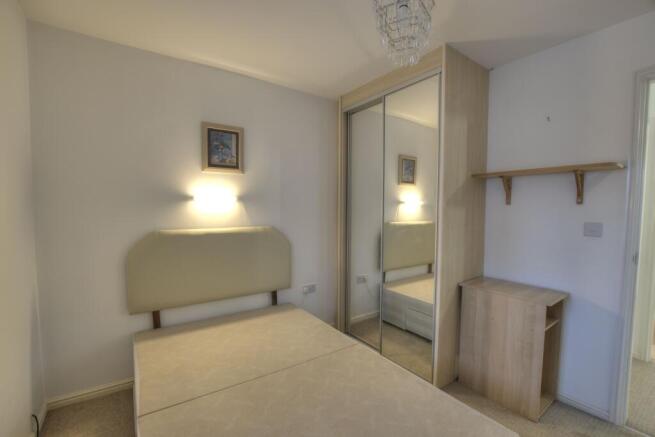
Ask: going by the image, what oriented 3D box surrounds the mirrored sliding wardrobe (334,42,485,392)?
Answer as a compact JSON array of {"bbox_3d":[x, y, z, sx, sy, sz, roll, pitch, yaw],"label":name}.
[{"bbox_3d":[0.686,0.002,2.538,0.588,2.361,1.226,-2,4,-34],"label":"mirrored sliding wardrobe"}]

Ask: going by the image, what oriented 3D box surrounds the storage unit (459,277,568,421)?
[{"bbox_3d":[1.282,0.851,1.918,0.350,0.738,0.536,-2,4,-34],"label":"storage unit"}]

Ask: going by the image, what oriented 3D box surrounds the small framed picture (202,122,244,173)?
[{"bbox_3d":[-0.831,-0.560,2.194,0.327,0.376,0.025,-2,4,-34],"label":"small framed picture"}]

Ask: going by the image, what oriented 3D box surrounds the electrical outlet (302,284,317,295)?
[{"bbox_3d":[-0.171,0.708,2.727,0.146,0.082,0.012,-2,4,-34],"label":"electrical outlet"}]

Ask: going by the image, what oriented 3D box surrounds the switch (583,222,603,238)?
[{"bbox_3d":[1.649,0.075,1.694,0.012,0.087,0.087,-1,4,-33],"label":"switch"}]

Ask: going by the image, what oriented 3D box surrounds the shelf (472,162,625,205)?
[{"bbox_3d":[1.400,-0.203,1.808,0.223,0.217,0.751,-2,4,-34],"label":"shelf"}]

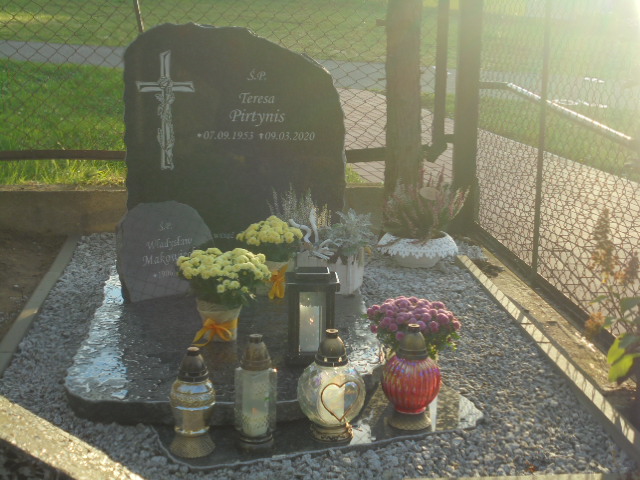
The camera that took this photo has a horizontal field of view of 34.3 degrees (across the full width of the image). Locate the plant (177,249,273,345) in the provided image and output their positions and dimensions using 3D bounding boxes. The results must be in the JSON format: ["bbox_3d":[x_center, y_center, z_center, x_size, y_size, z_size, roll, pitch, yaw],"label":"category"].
[{"bbox_3d":[-0.317,0.164,3.302,0.297,0.295,0.297,0,13,0],"label":"plant"}]

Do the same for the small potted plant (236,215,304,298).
[{"bbox_3d":[-0.179,0.052,3.790,0.245,0.293,0.245,0,13,0],"label":"small potted plant"}]

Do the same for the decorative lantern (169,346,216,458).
[{"bbox_3d":[-0.325,0.402,2.632,0.117,0.272,0.117,0,13,0],"label":"decorative lantern"}]

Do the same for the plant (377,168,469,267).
[{"bbox_3d":[0.450,-0.106,4.632,0.403,0.423,0.403,0,13,0],"label":"plant"}]

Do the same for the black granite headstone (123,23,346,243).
[{"bbox_3d":[-0.353,-0.428,4.376,0.915,0.964,0.100,0,13,0],"label":"black granite headstone"}]

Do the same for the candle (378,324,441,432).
[{"bbox_3d":[0.250,0.362,2.794,0.161,0.277,0.161,0,13,0],"label":"candle"}]

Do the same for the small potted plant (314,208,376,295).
[{"bbox_3d":[0.083,0.032,3.865,0.210,0.298,0.170,6,14,24],"label":"small potted plant"}]

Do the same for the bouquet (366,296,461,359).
[{"bbox_3d":[0.282,0.314,3.093,0.281,0.296,0.281,0,13,0],"label":"bouquet"}]

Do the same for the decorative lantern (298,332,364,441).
[{"bbox_3d":[0.031,0.374,2.717,0.174,0.289,0.174,0,13,0],"label":"decorative lantern"}]

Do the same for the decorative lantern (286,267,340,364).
[{"bbox_3d":[-0.022,0.223,3.101,0.154,0.271,0.154,1,13,4],"label":"decorative lantern"}]

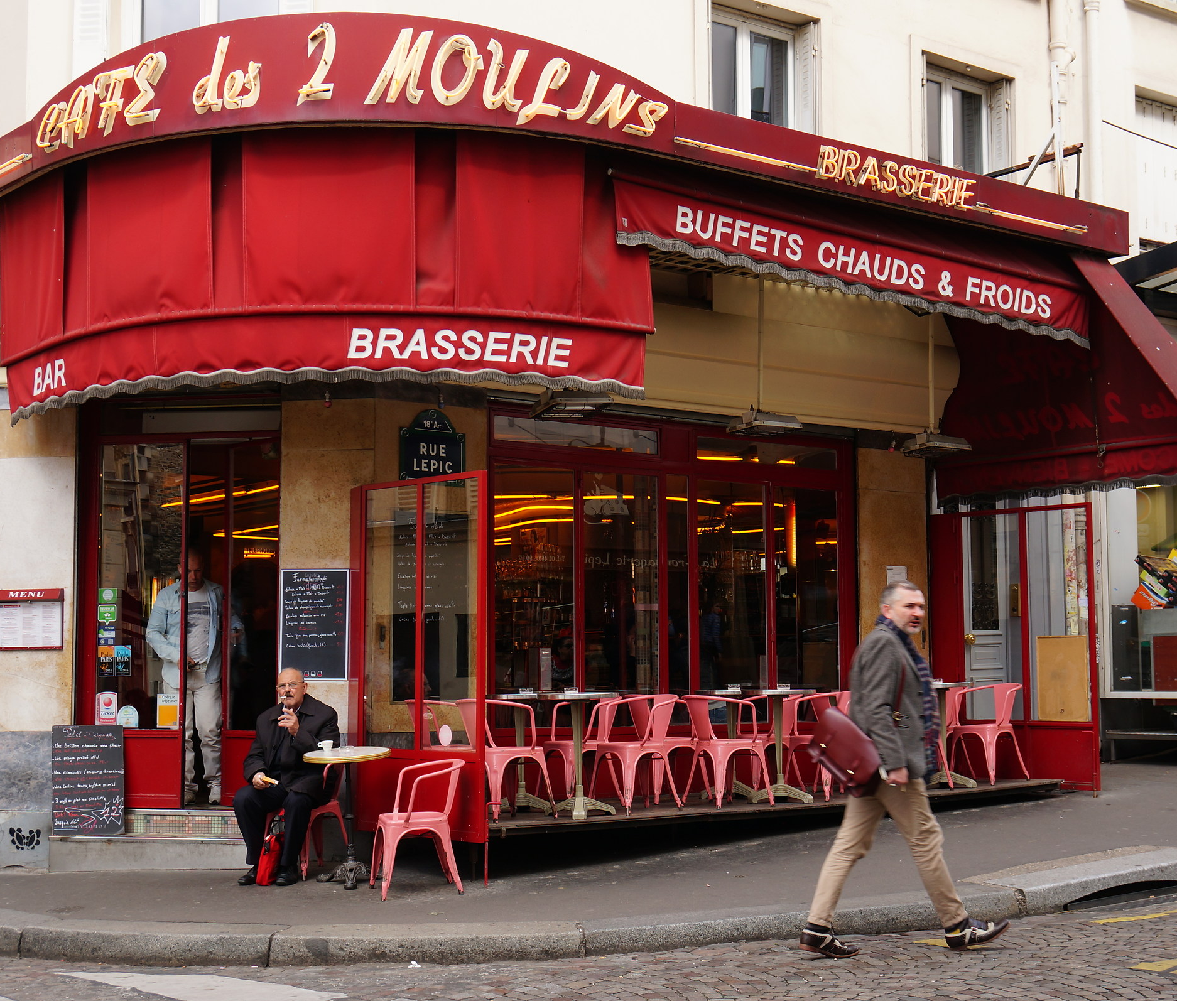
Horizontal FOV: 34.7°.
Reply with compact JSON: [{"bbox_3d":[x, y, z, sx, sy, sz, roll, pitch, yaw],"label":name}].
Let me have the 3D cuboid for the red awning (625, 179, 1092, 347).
[{"bbox_3d":[1.702,-1.374,11.318,4.104,0.465,0.250,4,-7,-38],"label":"red awning"}]

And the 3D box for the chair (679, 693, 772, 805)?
[{"bbox_3d":[0.903,1.689,12.683,0.510,0.725,0.530,3,-6,-37],"label":"chair"}]

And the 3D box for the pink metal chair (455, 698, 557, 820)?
[{"bbox_3d":[-0.512,1.554,11.386,0.490,0.720,0.480,4,-7,-38],"label":"pink metal chair"}]

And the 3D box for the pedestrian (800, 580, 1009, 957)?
[{"bbox_3d":[1.522,1.283,9.073,0.980,1.790,0.560,0,-5,0],"label":"pedestrian"}]

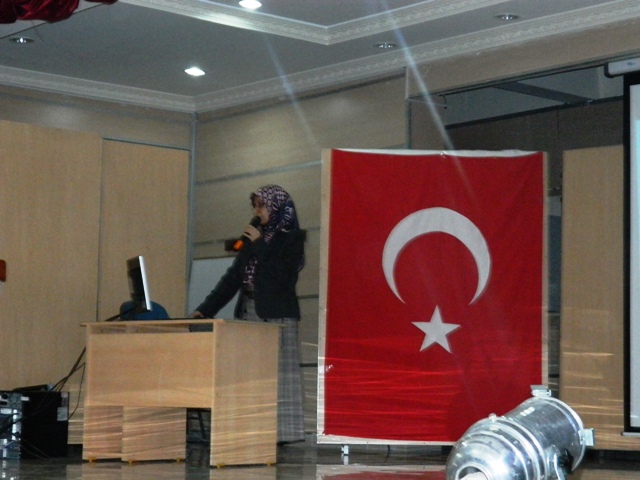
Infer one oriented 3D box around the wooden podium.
[{"bbox_3d":[-0.749,0.830,8.445,0.973,0.759,0.588,-3,-7,34],"label":"wooden podium"}]

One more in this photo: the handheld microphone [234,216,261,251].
[{"bbox_3d":[-0.422,-0.035,9.030,0.052,0.245,0.052,42,-12,-18],"label":"handheld microphone"}]

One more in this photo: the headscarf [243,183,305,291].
[{"bbox_3d":[-0.273,-0.021,9.100,0.330,0.585,0.270,3,-6,-22],"label":"headscarf"}]

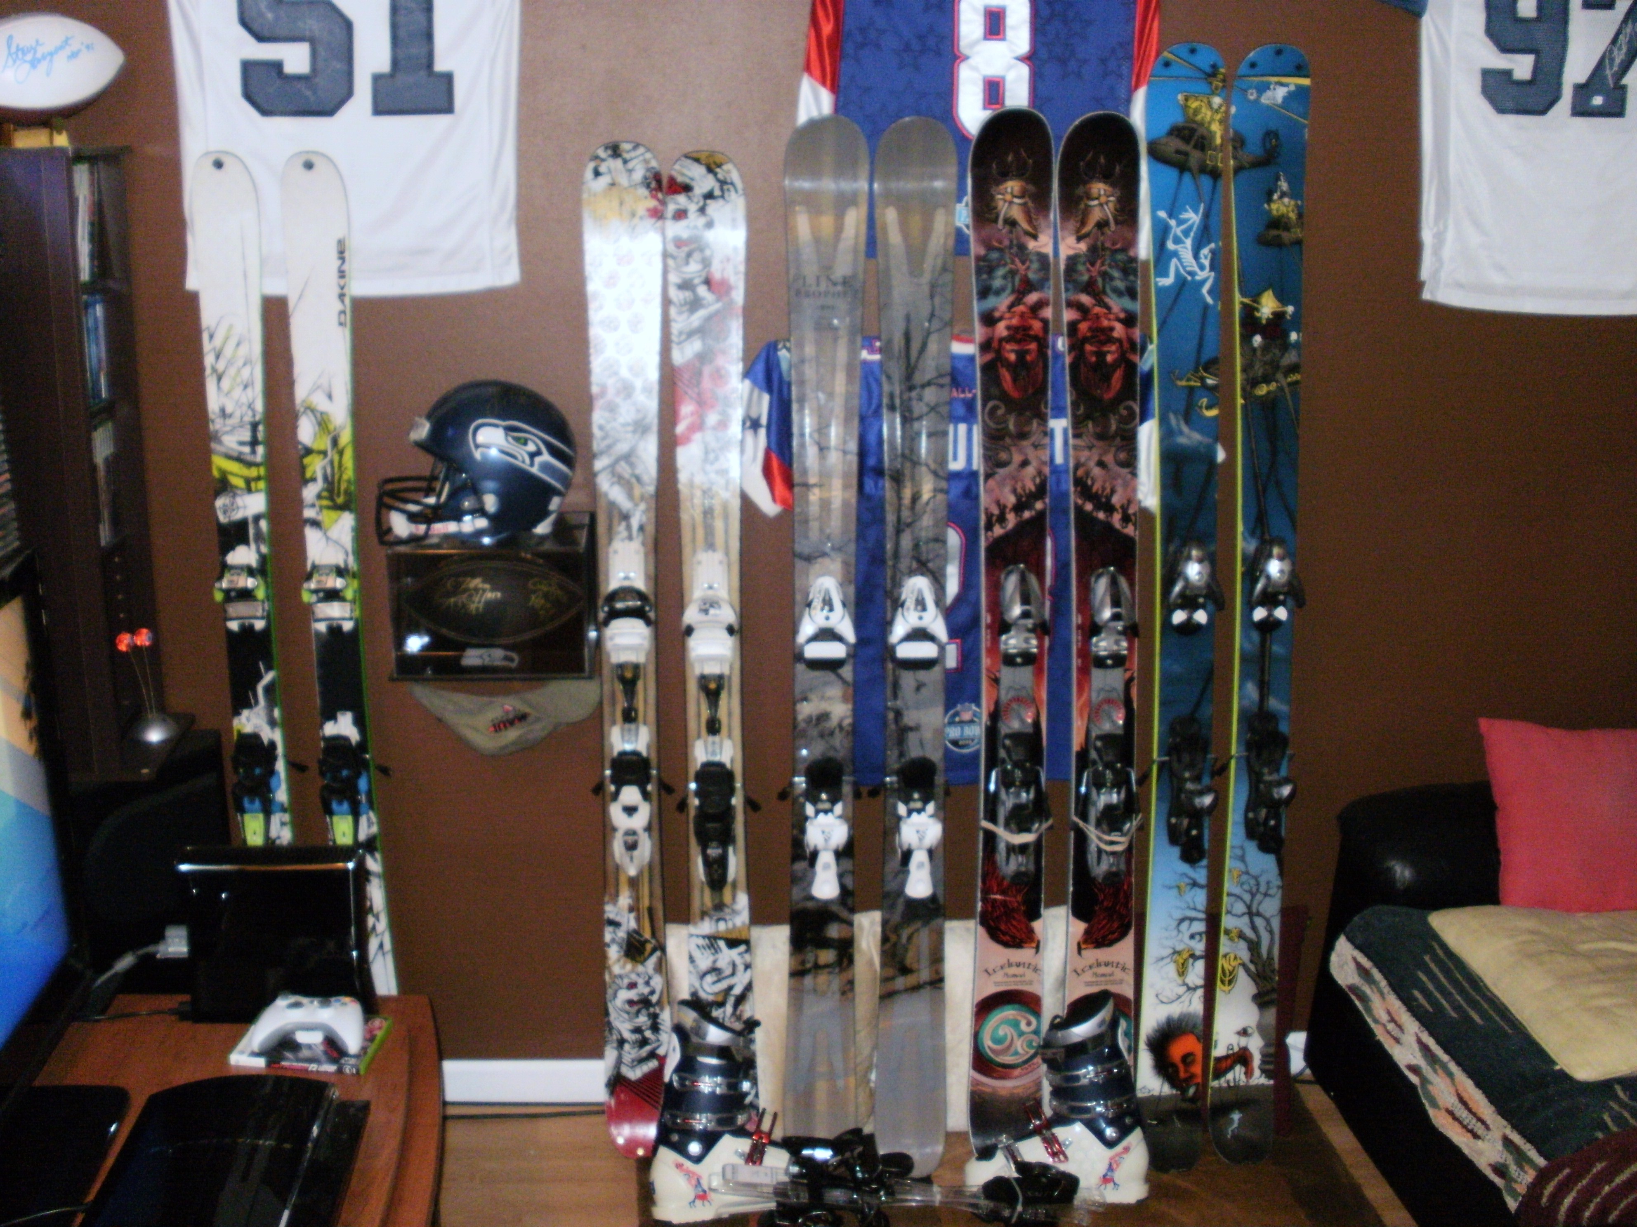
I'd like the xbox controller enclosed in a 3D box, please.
[{"bbox_3d":[-0.726,0.583,2.415,0.153,0.060,0.105,-1,14,-3],"label":"xbox controller"}]

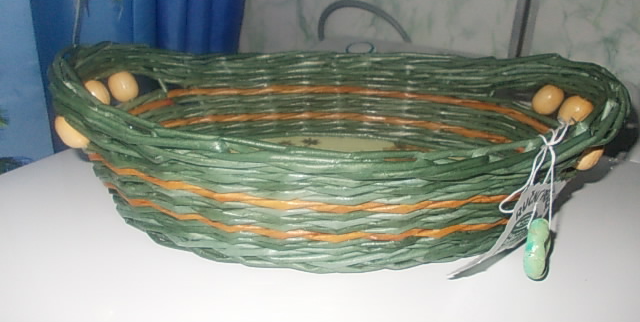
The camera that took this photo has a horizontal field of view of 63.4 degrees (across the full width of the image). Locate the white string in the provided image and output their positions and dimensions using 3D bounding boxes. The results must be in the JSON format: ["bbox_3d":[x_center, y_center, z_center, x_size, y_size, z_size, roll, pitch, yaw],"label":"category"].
[{"bbox_3d":[0.127,0.007,0.307,0.042,0.060,0.030,2,24,0],"label":"white string"}]

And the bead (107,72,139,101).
[{"bbox_3d":[-0.134,-0.051,0.353,0.021,0.021,0.021,2,24,0],"label":"bead"}]

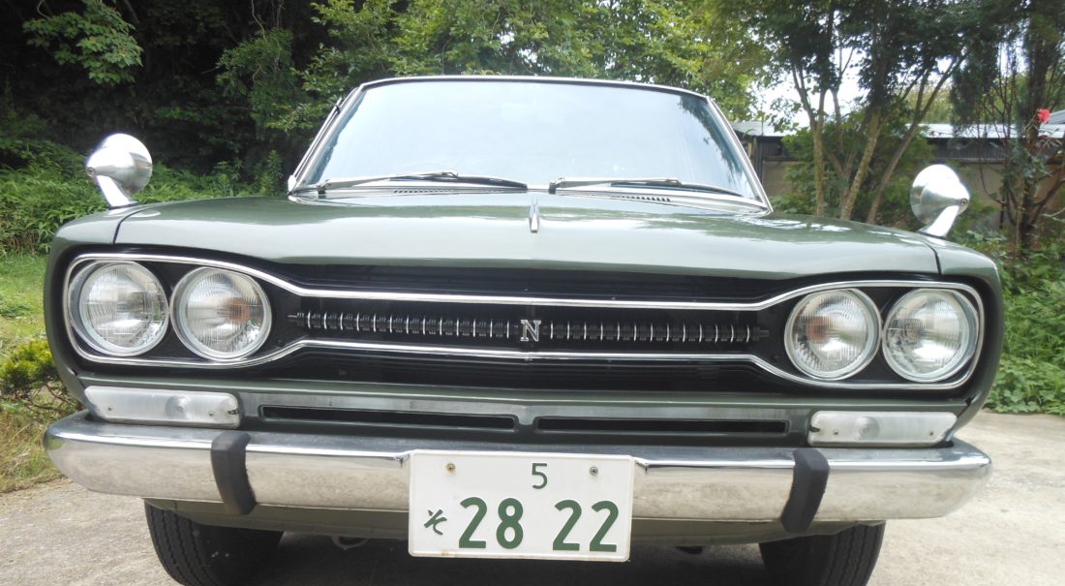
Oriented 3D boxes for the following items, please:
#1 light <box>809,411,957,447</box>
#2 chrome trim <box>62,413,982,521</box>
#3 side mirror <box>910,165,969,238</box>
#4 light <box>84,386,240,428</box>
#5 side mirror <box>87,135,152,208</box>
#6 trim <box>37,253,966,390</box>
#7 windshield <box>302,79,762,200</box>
[{"bbox_3d":[0.568,0.219,1.244,0.240,0.056,0.060,2,2,0],"label":"light"},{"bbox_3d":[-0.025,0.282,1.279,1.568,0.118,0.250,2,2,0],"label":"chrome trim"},{"bbox_3d":[0.729,-0.163,1.377,0.118,0.138,0.115,2,2,0],"label":"side mirror"},{"bbox_3d":[-0.600,0.185,1.246,0.250,0.056,0.060,2,2,0],"label":"light"},{"bbox_3d":[-0.740,-0.219,1.379,0.120,0.138,0.115,2,2,0],"label":"side mirror"},{"bbox_3d":[-0.012,0.048,1.228,1.490,0.177,0.110,2,2,0],"label":"trim"},{"bbox_3d":[0.004,-0.459,2.296,1.308,0.502,0.113,2,-38,0],"label":"windshield"}]

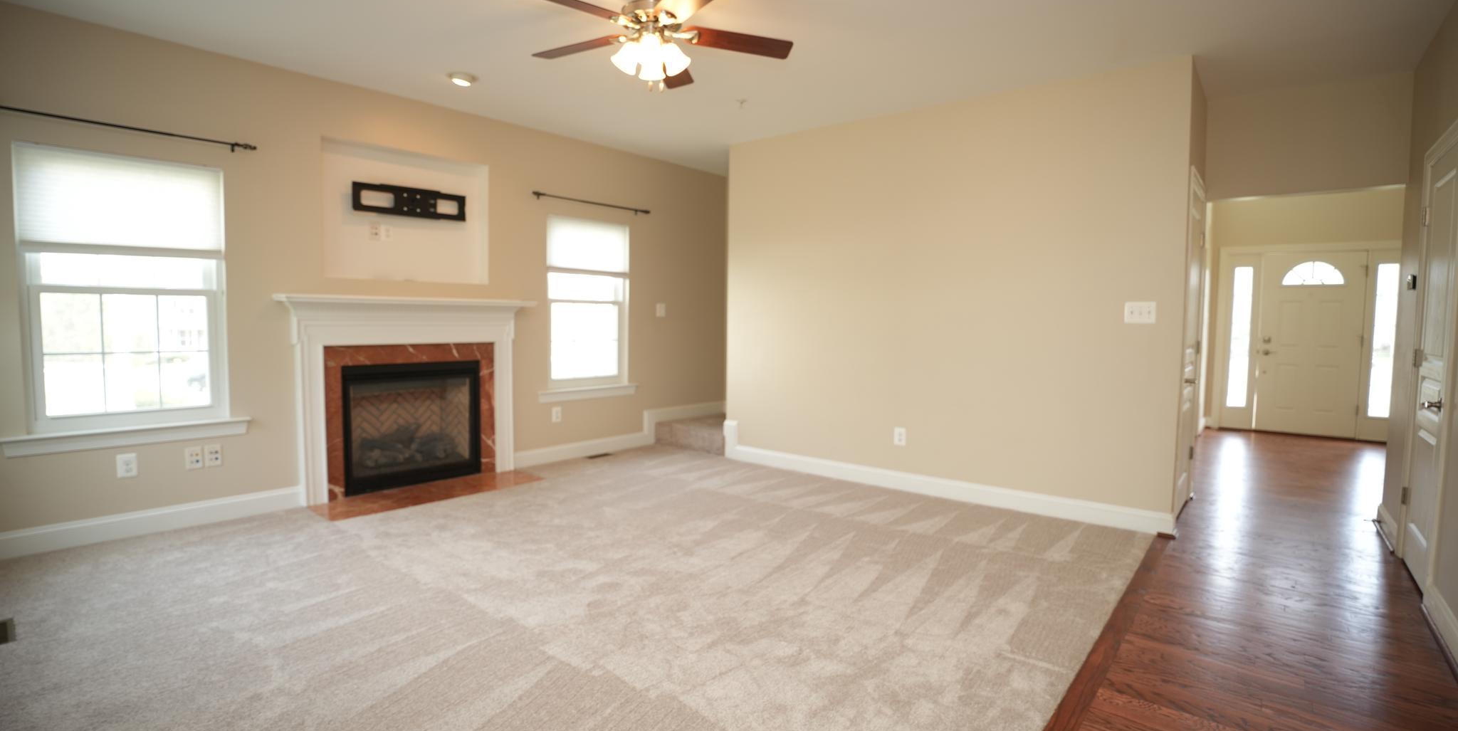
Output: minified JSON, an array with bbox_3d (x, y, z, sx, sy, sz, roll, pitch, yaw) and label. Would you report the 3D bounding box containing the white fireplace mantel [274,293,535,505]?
[{"bbox_3d":[-2.194,0.214,4.633,0.230,1.350,1.740,4,5,40],"label":"white fireplace mantel"}]

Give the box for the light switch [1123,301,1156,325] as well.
[{"bbox_3d":[2.428,-0.311,3.824,0.163,0.122,0.015,3,5,40],"label":"light switch"}]

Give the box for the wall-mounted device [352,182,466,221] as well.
[{"bbox_3d":[-2.319,-1.183,4.737,0.080,0.203,0.810,3,5,40],"label":"wall-mounted device"}]

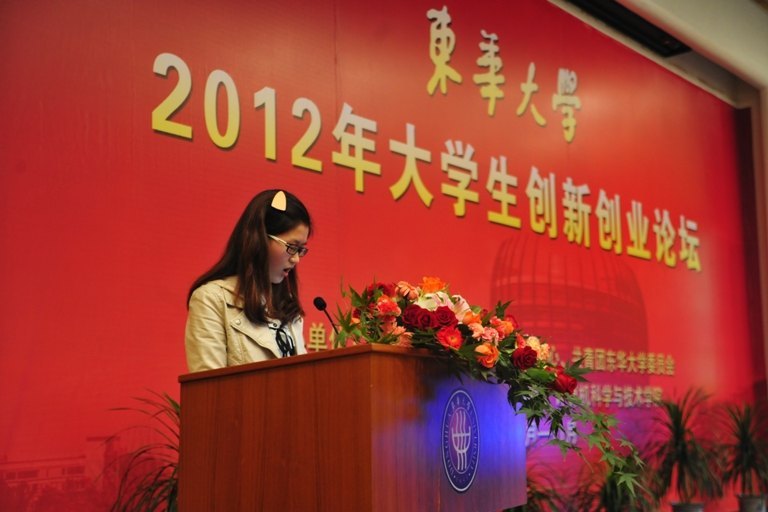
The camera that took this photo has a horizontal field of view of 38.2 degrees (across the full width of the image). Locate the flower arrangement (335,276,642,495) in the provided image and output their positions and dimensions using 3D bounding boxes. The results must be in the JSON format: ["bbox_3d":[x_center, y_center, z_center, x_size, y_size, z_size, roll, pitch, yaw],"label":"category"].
[{"bbox_3d":[0.283,0.310,2.807,0.695,0.521,0.654,-4,-9,25],"label":"flower arrangement"}]

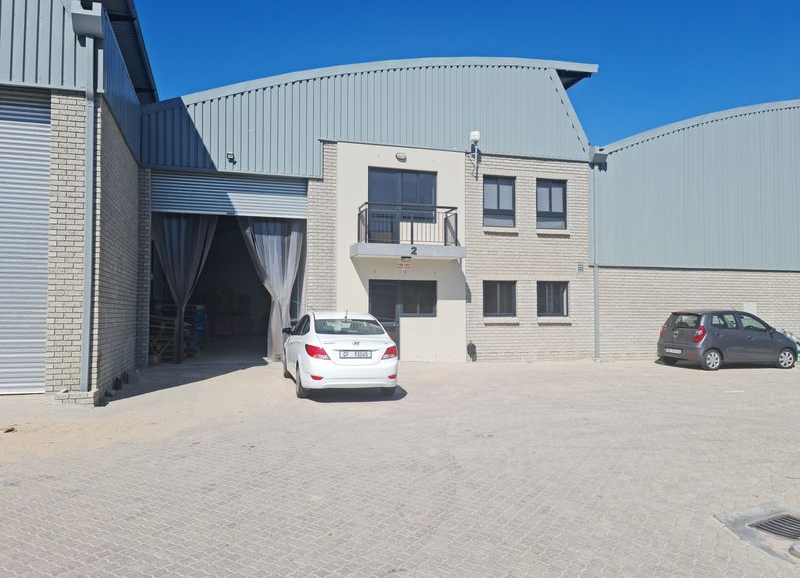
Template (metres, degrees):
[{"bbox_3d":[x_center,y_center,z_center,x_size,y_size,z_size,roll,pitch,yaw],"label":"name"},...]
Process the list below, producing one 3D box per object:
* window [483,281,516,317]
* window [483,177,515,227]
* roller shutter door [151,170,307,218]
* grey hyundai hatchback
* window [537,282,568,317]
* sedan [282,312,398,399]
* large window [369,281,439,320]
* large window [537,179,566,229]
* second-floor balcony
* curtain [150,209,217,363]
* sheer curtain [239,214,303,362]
[{"bbox_3d":[2.758,0.273,17.143,0.998,0.992,0.120,1,-2,-17],"label":"window"},{"bbox_3d":[2.758,-2.407,17.222,0.975,1.425,0.120,1,-2,-17],"label":"window"},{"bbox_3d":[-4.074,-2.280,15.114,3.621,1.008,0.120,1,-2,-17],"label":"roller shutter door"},{"bbox_3d":[8.766,1.319,16.583,3.570,1.530,1.620,1,-2,-16],"label":"grey hyundai hatchback"},{"bbox_3d":[4.337,0.286,17.639,0.995,1.009,0.120,1,-2,-17],"label":"window"},{"bbox_3d":[-1.314,1.172,12.291,1.740,1.460,4.370,1,0,-16],"label":"sedan"},{"bbox_3d":[0.100,0.257,16.309,1.869,1.001,0.120,1,-2,-17],"label":"large window"},{"bbox_3d":[4.330,-2.398,17.716,0.974,1.423,0.120,1,-2,-17],"label":"large window"},{"bbox_3d":[0.214,-1.429,15.865,2.832,1.280,0.850,1,-2,-17],"label":"second-floor balcony"},{"bbox_3d":[-5.152,-0.020,14.950,1.450,3.589,0.300,1,-2,-17],"label":"curtain"},{"bbox_3d":[-3.181,-0.018,15.569,1.597,3.618,0.300,1,-2,-17],"label":"sheer curtain"}]

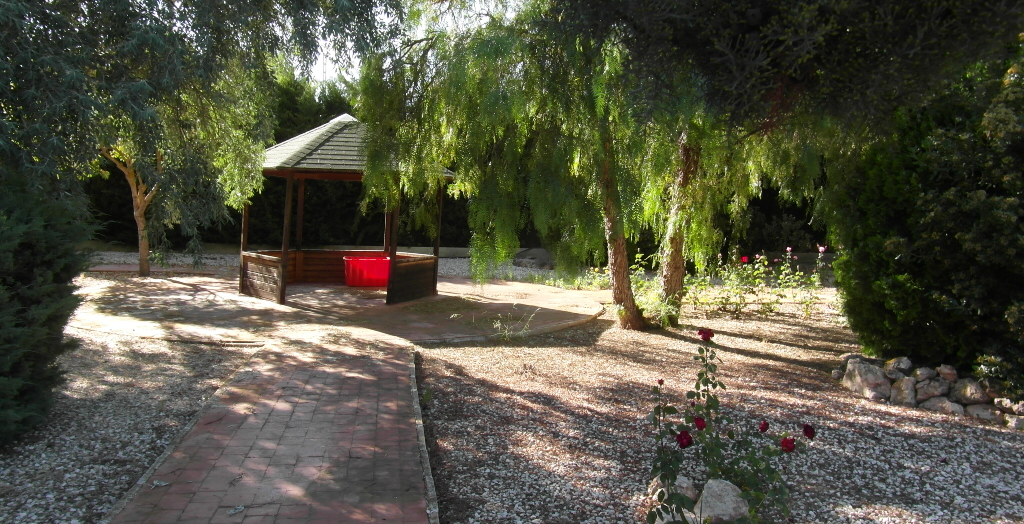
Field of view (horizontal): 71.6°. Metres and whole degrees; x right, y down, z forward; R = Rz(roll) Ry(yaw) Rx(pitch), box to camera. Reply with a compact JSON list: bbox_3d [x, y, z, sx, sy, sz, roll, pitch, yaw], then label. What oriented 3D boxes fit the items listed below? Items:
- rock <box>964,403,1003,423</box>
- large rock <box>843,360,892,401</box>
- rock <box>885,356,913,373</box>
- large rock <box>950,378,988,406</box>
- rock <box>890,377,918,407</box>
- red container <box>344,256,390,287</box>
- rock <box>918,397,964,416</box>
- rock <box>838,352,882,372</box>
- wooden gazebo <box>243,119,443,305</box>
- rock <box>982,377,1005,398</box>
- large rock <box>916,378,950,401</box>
[{"bbox_3d":[3.975,1.280,5.960,0.330,0.160,0.260,5,4,34],"label":"rock"},{"bbox_3d":[3.355,1.114,6.700,0.460,0.340,0.380,4,4,27],"label":"large rock"},{"bbox_3d":[3.783,1.018,6.950,0.270,0.180,0.240,4,4,29],"label":"rock"},{"bbox_3d":[4.008,1.139,6.220,0.330,0.230,0.270,5,4,33],"label":"large rock"},{"bbox_3d":[3.549,1.171,6.420,0.250,0.260,0.240,4,4,29],"label":"rock"},{"bbox_3d":[-2.809,0.196,13.900,0.890,0.530,0.580,1,4,-13],"label":"red container"},{"bbox_3d":[3.726,1.254,6.160,0.400,0.160,0.280,5,4,32],"label":"rock"},{"bbox_3d":[3.608,1.061,7.350,0.420,0.250,0.340,4,4,27],"label":"rock"},{"bbox_3d":[-3.054,-1.041,12.930,3.800,3.271,3.400,1,4,-13],"label":"wooden gazebo"},{"bbox_3d":[4.277,1.126,6.320,0.250,0.200,0.240,5,4,35],"label":"rock"},{"bbox_3d":[3.782,1.144,6.370,0.300,0.190,0.250,4,4,31],"label":"large rock"}]

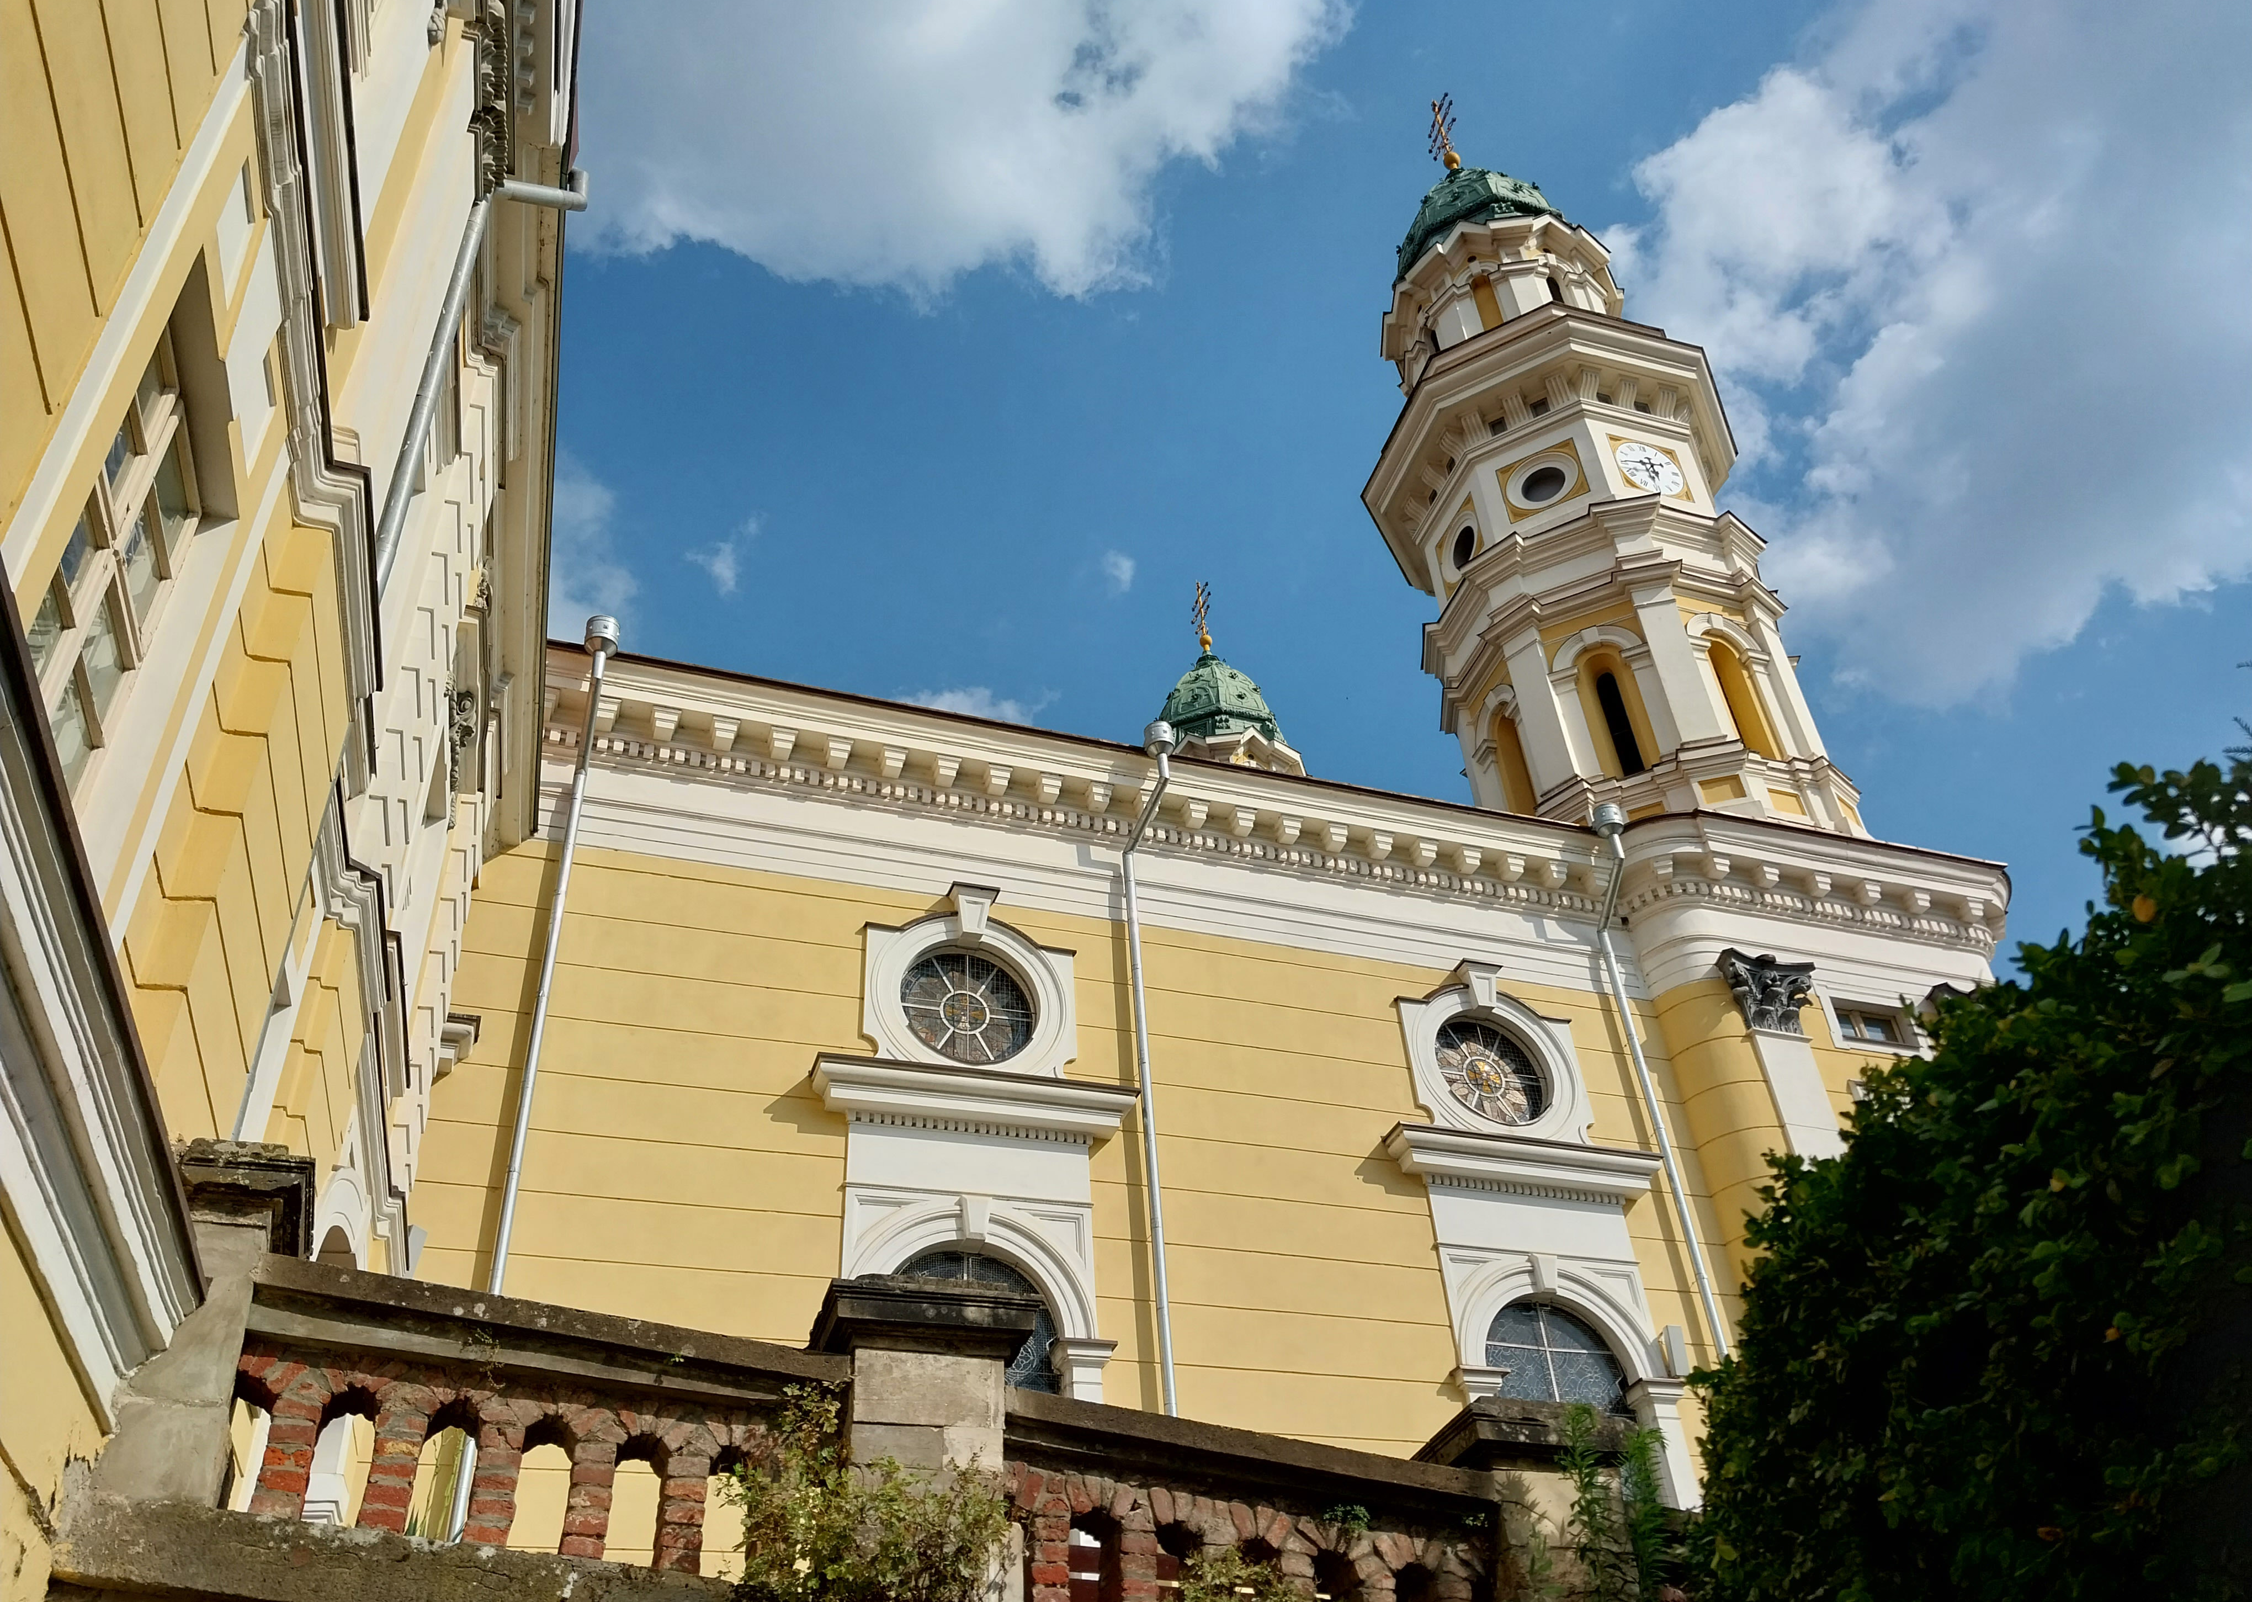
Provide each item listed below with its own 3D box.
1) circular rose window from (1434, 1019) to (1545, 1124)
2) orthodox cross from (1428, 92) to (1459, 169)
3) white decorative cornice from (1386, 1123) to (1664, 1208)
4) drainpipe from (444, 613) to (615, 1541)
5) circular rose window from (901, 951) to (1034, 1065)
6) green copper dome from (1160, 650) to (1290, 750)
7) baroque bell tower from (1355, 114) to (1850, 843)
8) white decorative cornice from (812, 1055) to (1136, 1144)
[{"bbox_3d":[4.038,3.076,18.952,1.390,1.390,0.200,9,-40,-16],"label":"circular rose window"},{"bbox_3d":[6.947,-14.582,37.066,0.360,2.822,1.195,9,-40,-16],"label":"orthodox cross"},{"bbox_3d":[4.264,3.875,17.843,3.125,0.497,0.461,9,-40,-16],"label":"white decorative cornice"},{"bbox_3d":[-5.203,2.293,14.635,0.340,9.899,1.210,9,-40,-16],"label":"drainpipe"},{"bbox_3d":[-1.622,2.172,17.339,1.390,1.390,0.200,9,-40,-16],"label":"circular rose window"},{"bbox_3d":[2.429,-2.315,46.042,3.398,4.752,3.398,9,-40,-16],"label":"green copper dome"},{"bbox_3d":[7.471,-6.646,30.779,6.192,22.464,6.192,9,-40,-16],"label":"baroque bell tower"},{"bbox_3d":[-1.397,2.948,16.248,3.154,0.497,0.461,9,-40,-16],"label":"white decorative cornice"}]

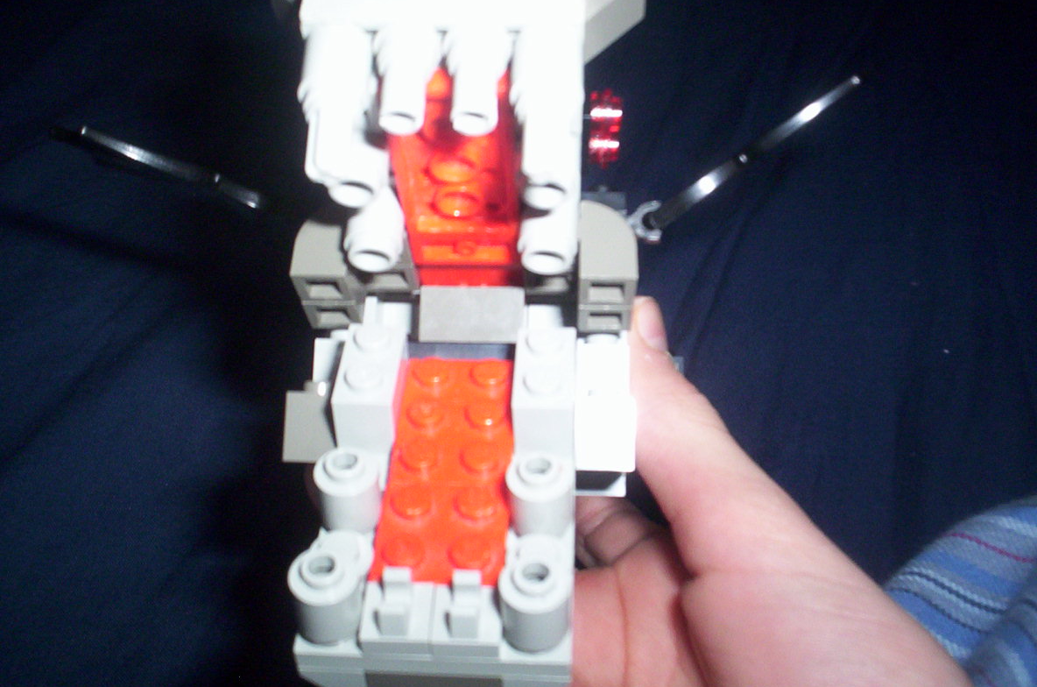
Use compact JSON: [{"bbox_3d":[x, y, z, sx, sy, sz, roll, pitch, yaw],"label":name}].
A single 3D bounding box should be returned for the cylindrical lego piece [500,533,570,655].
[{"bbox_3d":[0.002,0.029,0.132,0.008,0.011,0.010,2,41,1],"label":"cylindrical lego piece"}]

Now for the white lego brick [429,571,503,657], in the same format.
[{"bbox_3d":[-0.006,0.031,0.132,0.008,0.007,0.008,1,41,2],"label":"white lego brick"}]

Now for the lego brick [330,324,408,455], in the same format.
[{"bbox_3d":[-0.020,0.006,0.158,0.008,0.011,0.016,1,41,2],"label":"lego brick"}]

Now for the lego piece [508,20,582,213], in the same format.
[{"bbox_3d":[0.003,-0.025,0.128,0.009,0.009,0.021,0,55,0],"label":"lego piece"}]

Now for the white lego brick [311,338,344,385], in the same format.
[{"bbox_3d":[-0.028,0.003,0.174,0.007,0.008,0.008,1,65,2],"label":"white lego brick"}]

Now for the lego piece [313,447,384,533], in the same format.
[{"bbox_3d":[-0.021,0.019,0.143,0.008,0.011,0.008,1,41,2],"label":"lego piece"}]

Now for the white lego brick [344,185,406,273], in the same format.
[{"bbox_3d":[-0.020,-0.016,0.158,0.008,0.008,0.010,1,65,2],"label":"white lego brick"}]

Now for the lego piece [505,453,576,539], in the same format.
[{"bbox_3d":[0.003,0.019,0.142,0.008,0.011,0.008,1,41,2],"label":"lego piece"}]

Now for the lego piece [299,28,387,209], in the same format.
[{"bbox_3d":[-0.020,-0.025,0.128,0.009,0.009,0.021,0,55,0],"label":"lego piece"}]

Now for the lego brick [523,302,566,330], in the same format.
[{"bbox_3d":[0.004,-0.003,0.170,0.006,0.007,0.006,1,41,2],"label":"lego brick"}]

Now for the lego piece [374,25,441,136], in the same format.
[{"bbox_3d":[-0.013,-0.029,0.129,0.008,0.008,0.010,1,65,2],"label":"lego piece"}]

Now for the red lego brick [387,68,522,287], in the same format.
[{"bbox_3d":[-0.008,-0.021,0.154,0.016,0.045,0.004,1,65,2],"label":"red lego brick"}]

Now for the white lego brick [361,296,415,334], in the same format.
[{"bbox_3d":[-0.020,-0.003,0.175,0.008,0.008,0.009,1,65,2],"label":"white lego brick"}]

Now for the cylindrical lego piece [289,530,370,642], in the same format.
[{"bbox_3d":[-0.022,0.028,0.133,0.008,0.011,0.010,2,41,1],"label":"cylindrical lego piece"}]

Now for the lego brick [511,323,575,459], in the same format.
[{"bbox_3d":[0.004,0.006,0.159,0.008,0.011,0.016,2,41,1],"label":"lego brick"}]

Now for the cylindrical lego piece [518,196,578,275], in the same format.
[{"bbox_3d":[0.004,-0.015,0.157,0.008,0.008,0.010,1,65,2],"label":"cylindrical lego piece"}]

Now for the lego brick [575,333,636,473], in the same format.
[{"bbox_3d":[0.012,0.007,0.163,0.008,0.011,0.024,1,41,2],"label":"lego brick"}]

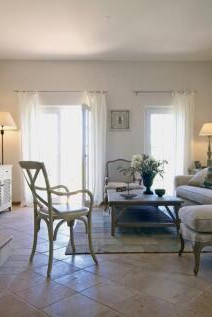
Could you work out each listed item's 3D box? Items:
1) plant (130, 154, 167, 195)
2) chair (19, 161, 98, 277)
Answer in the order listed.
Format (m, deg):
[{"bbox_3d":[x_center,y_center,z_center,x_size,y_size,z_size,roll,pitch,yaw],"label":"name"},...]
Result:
[{"bbox_3d":[0.650,0.238,4.200,0.540,0.600,0.500,0,0,0],"label":"plant"},{"bbox_3d":[-0.405,0.495,2.490,0.570,0.930,0.490,0,-1,-38],"label":"chair"}]

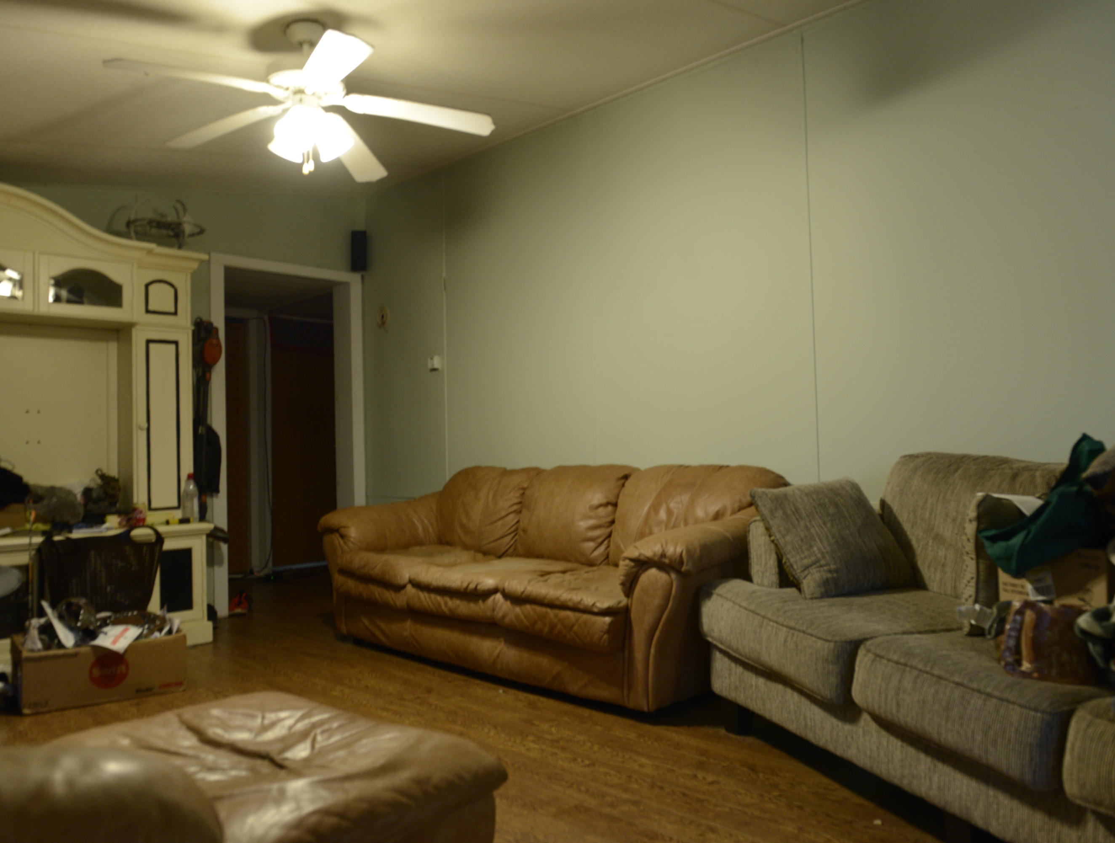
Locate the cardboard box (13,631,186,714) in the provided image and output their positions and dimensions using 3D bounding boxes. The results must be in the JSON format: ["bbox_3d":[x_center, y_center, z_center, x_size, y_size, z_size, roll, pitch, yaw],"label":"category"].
[{"bbox_3d":[-1.868,0.989,3.453,0.560,0.220,0.440,0,-3,-34],"label":"cardboard box"}]

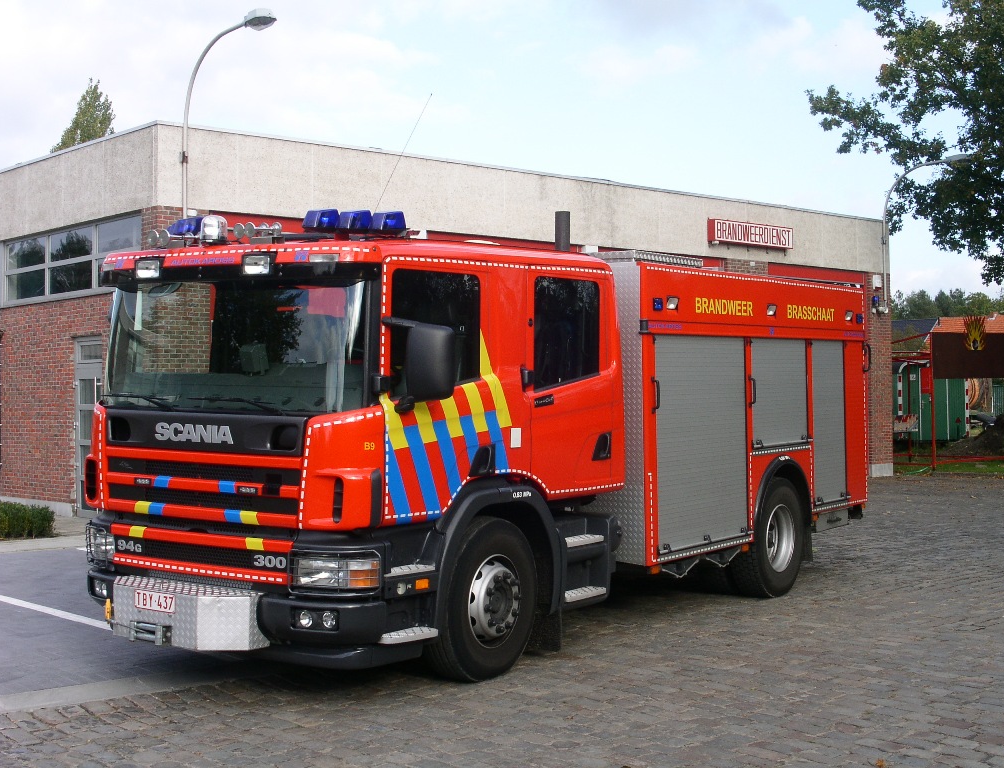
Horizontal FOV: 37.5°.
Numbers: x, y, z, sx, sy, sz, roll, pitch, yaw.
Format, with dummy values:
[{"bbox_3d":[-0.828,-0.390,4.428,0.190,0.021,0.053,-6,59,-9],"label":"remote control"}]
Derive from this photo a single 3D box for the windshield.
[{"bbox_3d":[-1.762,-0.215,9.056,2.187,0.798,0.276,-1,-8,35],"label":"windshield"}]

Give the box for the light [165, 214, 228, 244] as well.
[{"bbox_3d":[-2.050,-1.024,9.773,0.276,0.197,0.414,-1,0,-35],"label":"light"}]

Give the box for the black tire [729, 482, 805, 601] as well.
[{"bbox_3d":[2.321,1.348,12.972,0.305,1.034,1.034,-1,0,35],"label":"black tire"}]

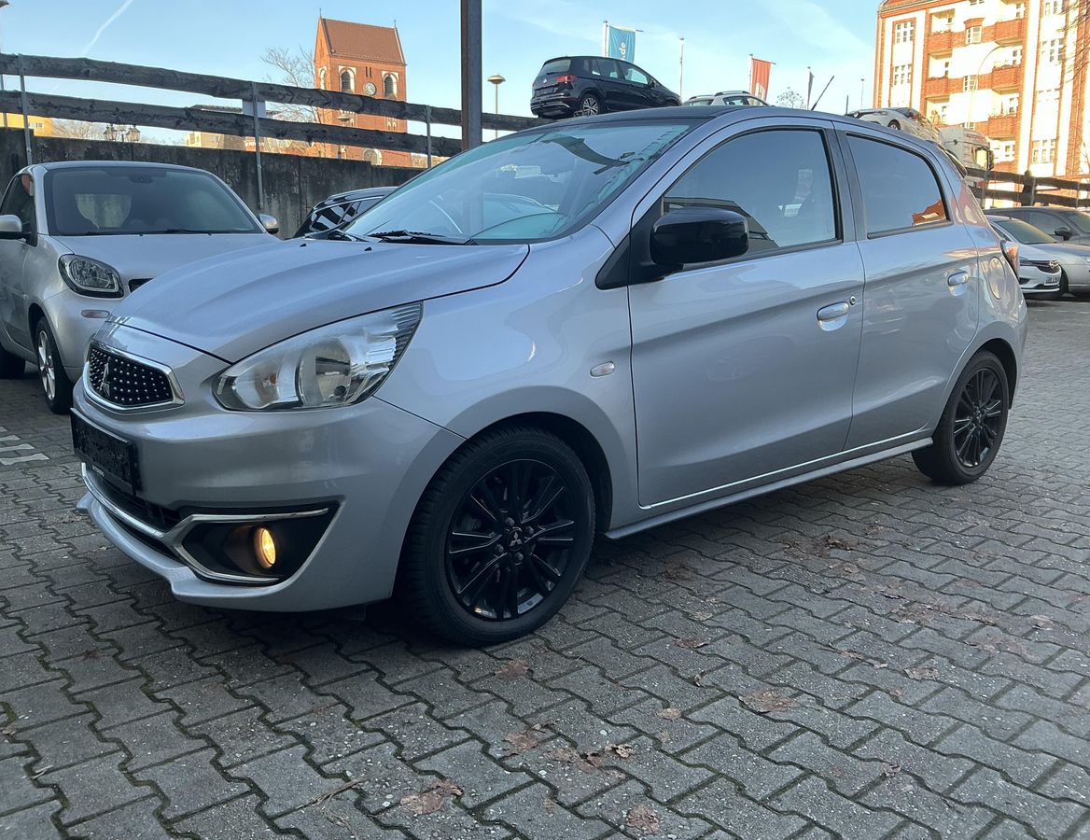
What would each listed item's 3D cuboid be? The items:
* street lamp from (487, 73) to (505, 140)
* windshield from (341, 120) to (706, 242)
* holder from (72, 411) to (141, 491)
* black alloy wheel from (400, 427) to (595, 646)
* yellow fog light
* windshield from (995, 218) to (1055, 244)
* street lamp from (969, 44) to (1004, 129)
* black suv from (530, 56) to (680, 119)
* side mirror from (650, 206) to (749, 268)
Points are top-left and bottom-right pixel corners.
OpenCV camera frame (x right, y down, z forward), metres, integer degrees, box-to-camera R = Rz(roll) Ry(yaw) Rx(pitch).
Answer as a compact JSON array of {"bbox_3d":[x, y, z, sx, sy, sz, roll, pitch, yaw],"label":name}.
[{"bbox_3d":[-1.529,-8.569,28.932,0.580,4.700,0.580,0,11,0],"label":"street lamp"},{"bbox_3d":[-0.130,-0.796,3.054,0.760,0.110,1.250,-44,33,-25],"label":"windshield"},{"bbox_3d":[-1.173,0.074,2.387,0.030,0.125,0.530,-9,15,-38],"label":"holder"},{"bbox_3d":[-0.122,0.291,2.337,0.573,0.573,0.185,-9,15,-38],"label":"black alloy wheel"},{"bbox_3d":[-0.631,0.291,2.046,0.050,0.095,0.095,-9,15,-38],"label":"yellow fog light"},{"bbox_3d":[8.375,-3.280,15.800,1.380,0.120,0.750,-9,45,-39],"label":"windshield"},{"bbox_3d":[21.801,-13.730,45.449,2.000,9.500,0.300,-8,13,-37],"label":"street lamp"},{"bbox_3d":[1.762,-8.328,23.240,4.340,1.580,1.810,-8,13,-36],"label":"black suv"},{"bbox_3d":[0.395,-0.486,2.395,0.160,0.155,0.220,-9,15,-38],"label":"side mirror"}]

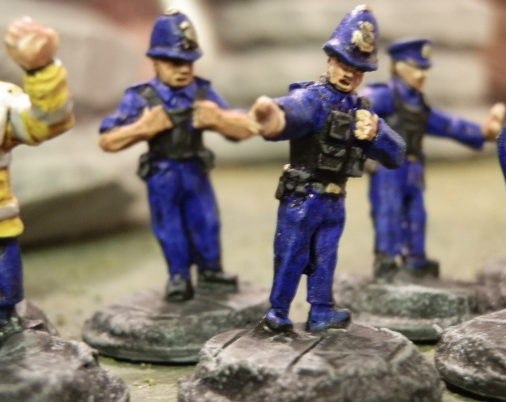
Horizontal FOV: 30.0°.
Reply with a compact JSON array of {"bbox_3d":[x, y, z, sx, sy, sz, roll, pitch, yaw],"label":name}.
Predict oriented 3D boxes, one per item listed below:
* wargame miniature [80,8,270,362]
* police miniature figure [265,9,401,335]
[{"bbox_3d":[-0.009,-0.003,0.115,0.023,0.040,0.023,-1,6,-14],"label":"wargame miniature"},{"bbox_3d":[0.007,-0.003,0.096,0.018,0.034,0.011,-4,7,-35],"label":"police miniature figure"}]

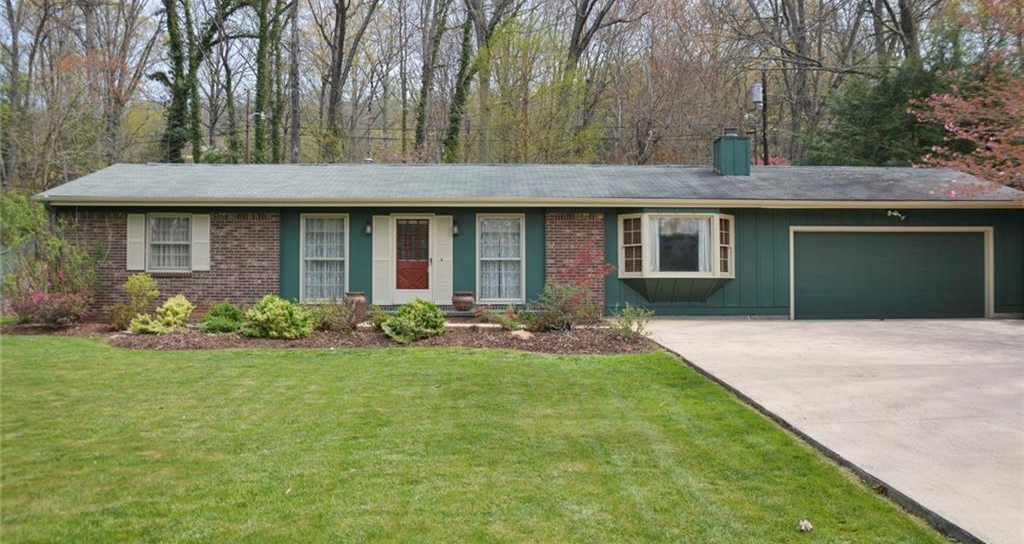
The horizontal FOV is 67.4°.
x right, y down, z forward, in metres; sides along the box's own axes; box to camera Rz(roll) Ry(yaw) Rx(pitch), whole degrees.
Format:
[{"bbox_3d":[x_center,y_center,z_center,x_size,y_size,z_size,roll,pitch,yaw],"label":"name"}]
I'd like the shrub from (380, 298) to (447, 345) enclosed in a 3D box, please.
[{"bbox_3d":[-1.788,0.854,13.900,1.186,0.731,1.100,0,0,0],"label":"shrub"}]

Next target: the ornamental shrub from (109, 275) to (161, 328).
[{"bbox_3d":[-8.141,0.636,16.600,1.081,1.206,0.900,0,0,0],"label":"ornamental shrub"}]

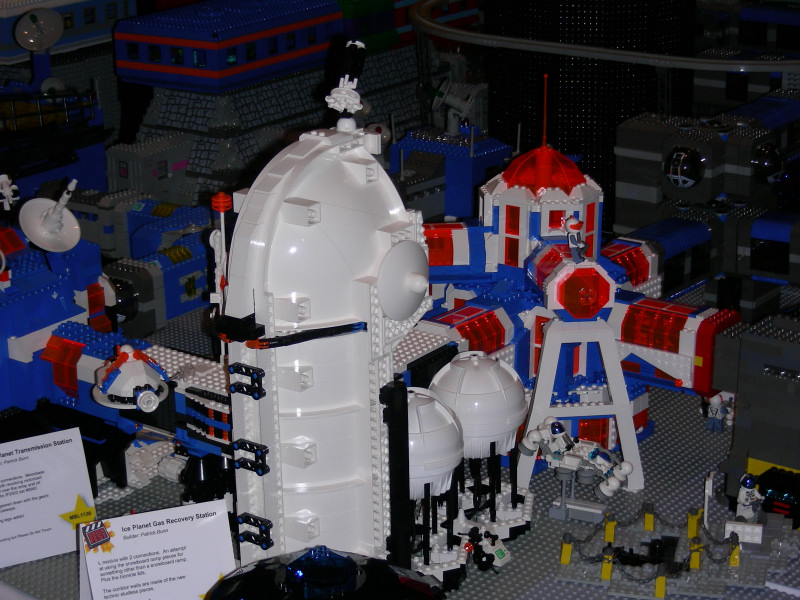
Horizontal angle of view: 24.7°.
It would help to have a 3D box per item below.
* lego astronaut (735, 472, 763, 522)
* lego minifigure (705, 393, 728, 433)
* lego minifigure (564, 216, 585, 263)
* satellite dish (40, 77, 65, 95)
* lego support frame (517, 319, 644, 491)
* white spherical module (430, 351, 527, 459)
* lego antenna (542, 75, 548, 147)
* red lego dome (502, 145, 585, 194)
[{"bbox_3d":[0.321,0.180,1.673,0.024,0.043,0.018,-7,18,-21],"label":"lego astronaut"},{"bbox_3d":[0.330,0.115,1.901,0.024,0.042,0.018,12,21,34],"label":"lego minifigure"},{"bbox_3d":[0.160,-0.055,1.669,0.019,0.043,0.024,3,17,10],"label":"lego minifigure"},{"bbox_3d":[-0.447,-0.270,2.350,0.032,0.032,0.011,-4,7,-10],"label":"satellite dish"},{"bbox_3d":[0.169,0.099,1.721,0.129,0.175,0.017,-3,17,-8],"label":"lego support frame"},{"bbox_3d":[0.070,0.091,1.648,0.089,0.086,0.089,0,17,0],"label":"white spherical module"},{"bbox_3d":[0.143,-0.187,1.801,0.005,0.074,0.005,-3,17,-8],"label":"lego antenna"},{"bbox_3d":[0.143,-0.132,1.817,0.083,0.041,0.083,-3,17,-8],"label":"red lego dome"}]

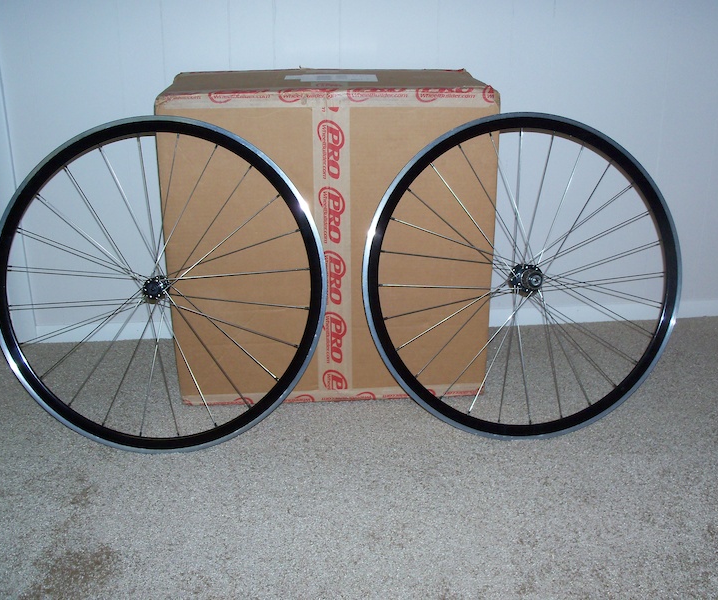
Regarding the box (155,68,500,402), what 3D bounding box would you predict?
[{"bbox_3d":[-0.064,-0.152,1.800,0.652,0.655,0.350,-2,21,-3],"label":"box"}]

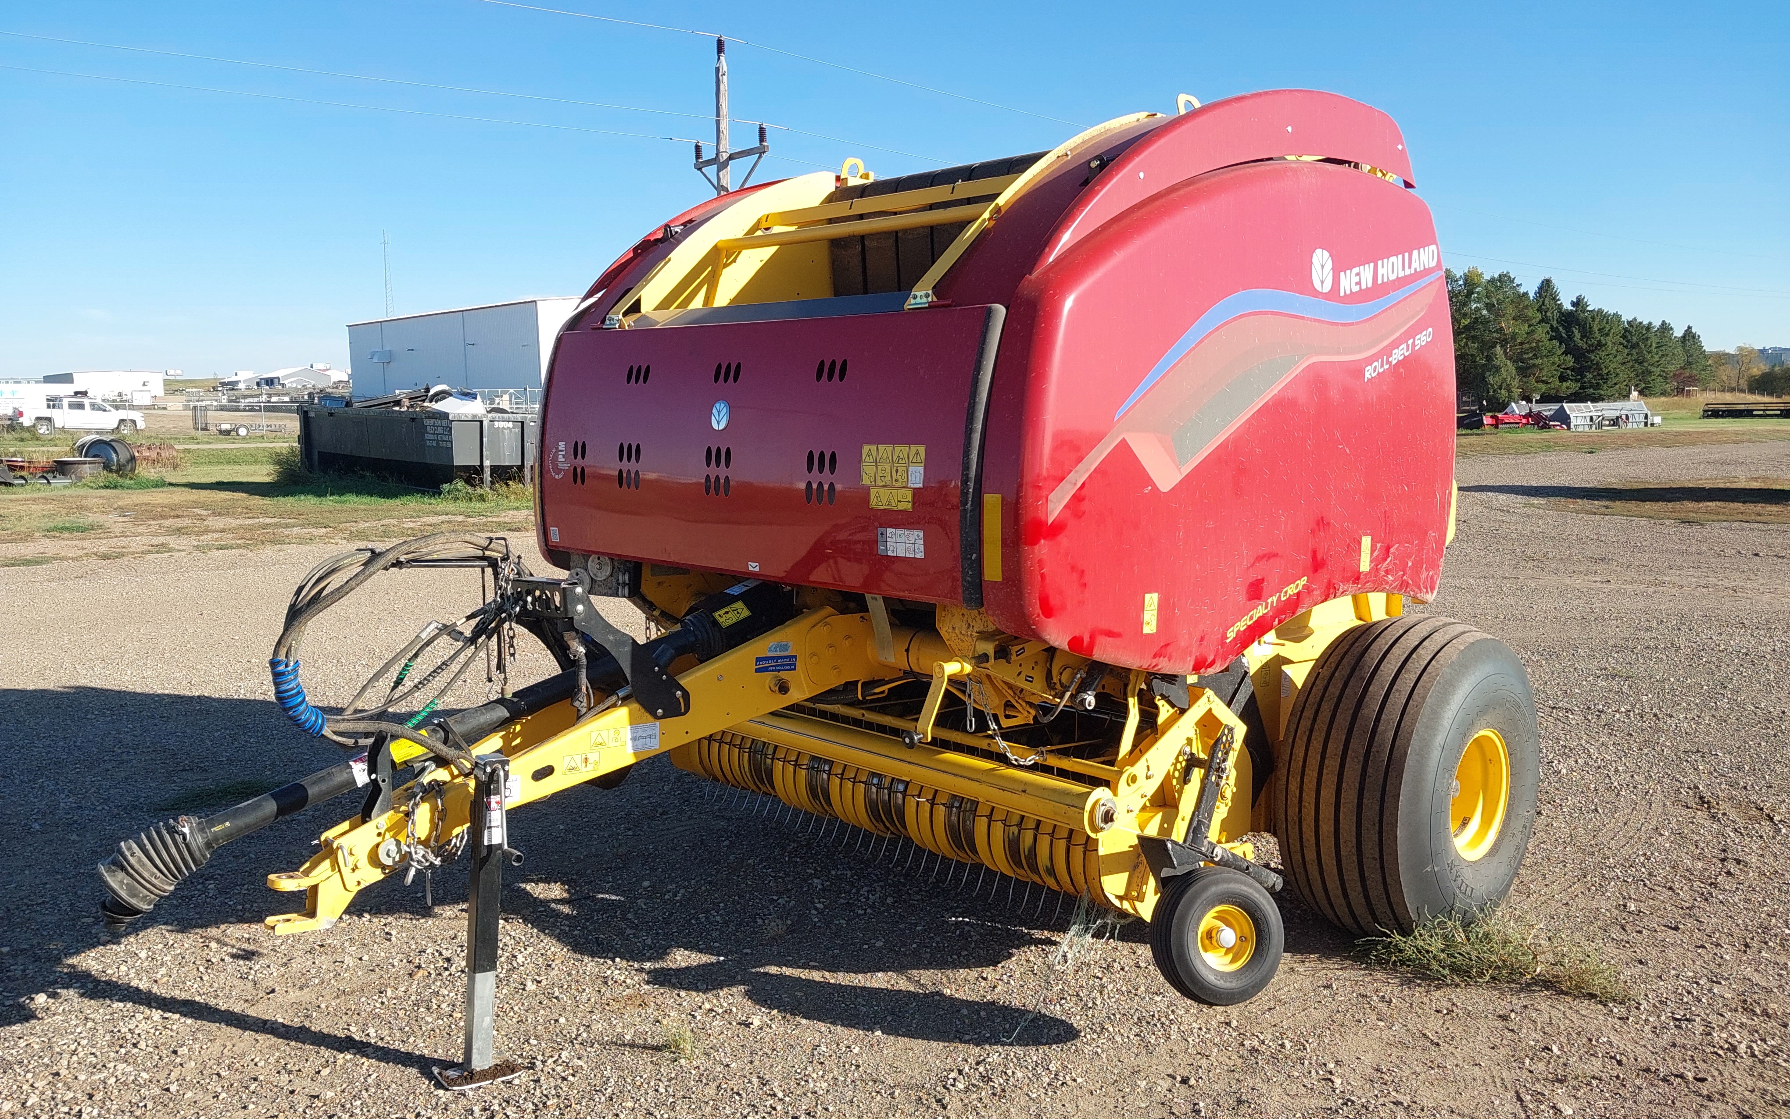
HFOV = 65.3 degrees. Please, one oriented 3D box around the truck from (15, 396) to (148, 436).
[{"bbox_3d":[-41.061,-7.203,70.500,5.850,1.900,2.030,-4,8,-32],"label":"truck"}]

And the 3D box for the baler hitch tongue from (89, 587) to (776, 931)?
[{"bbox_3d":[-0.967,0.463,3.705,2.000,0.720,0.420,-6,9,-44],"label":"baler hitch tongue"}]

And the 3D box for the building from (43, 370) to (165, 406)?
[{"bbox_3d":[-150.098,-32.780,265.000,15.000,5.200,45.000,-5,9,-35],"label":"building"}]

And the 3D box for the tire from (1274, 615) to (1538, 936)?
[{"bbox_3d":[1.755,0.745,4.750,1.010,1.000,0.520,-7,10,-43],"label":"tire"}]

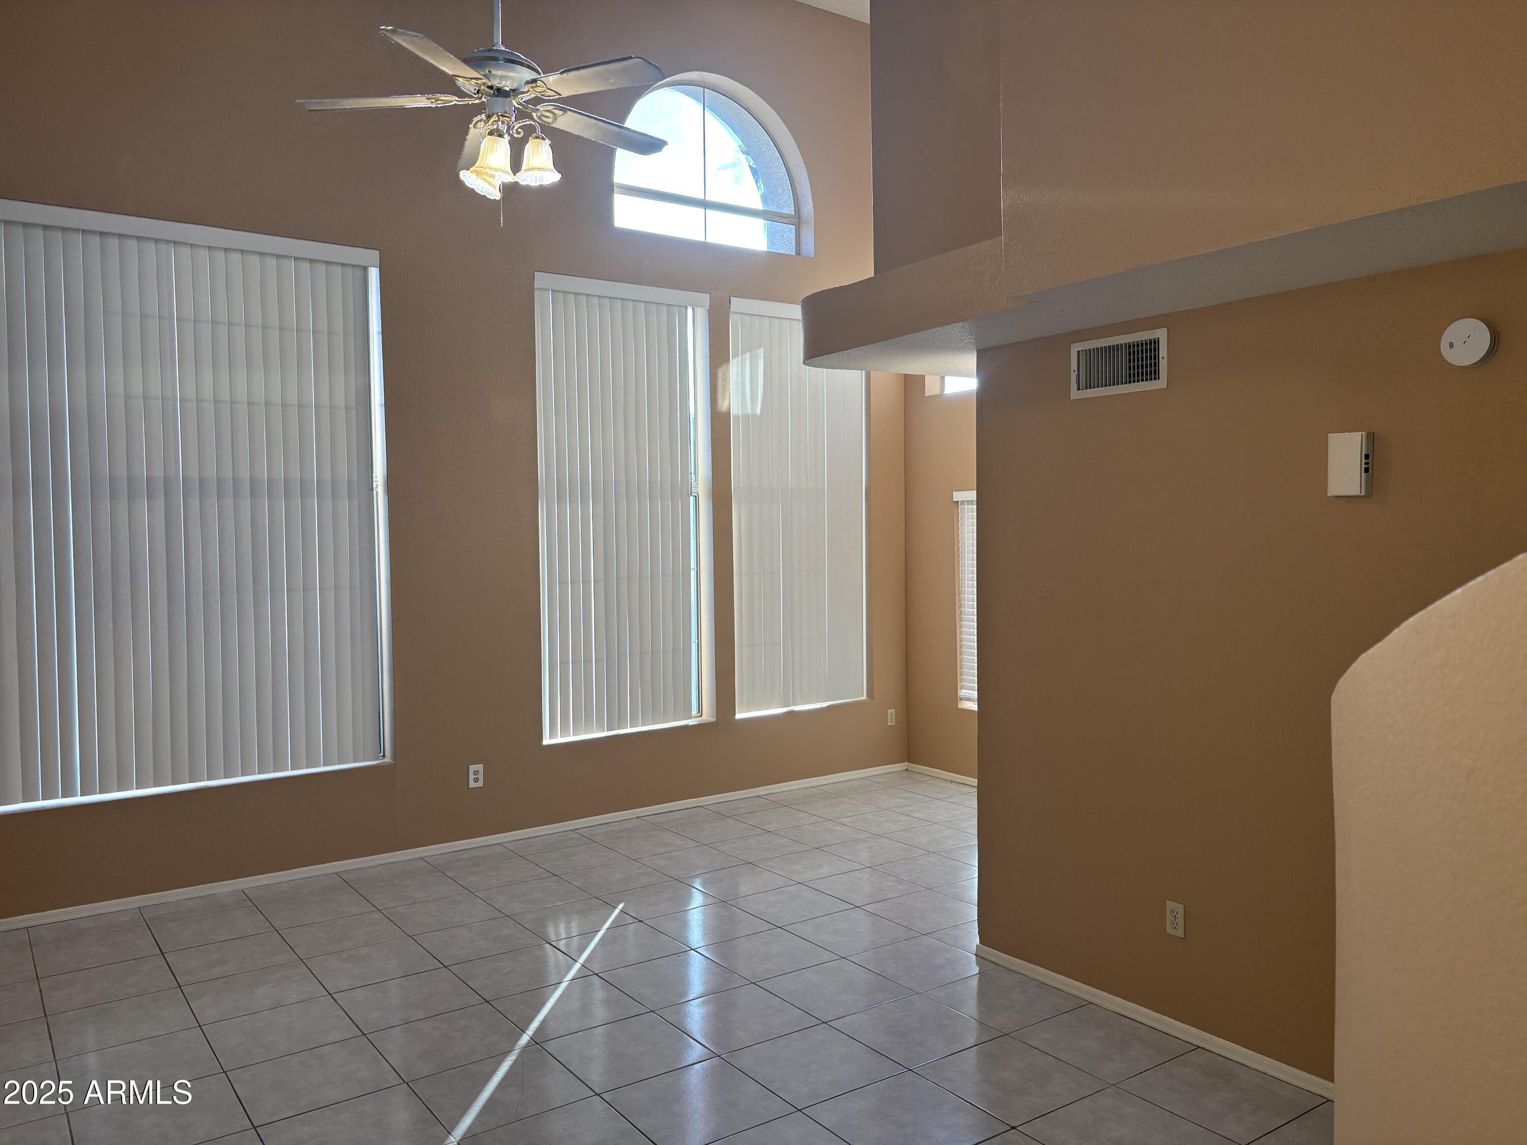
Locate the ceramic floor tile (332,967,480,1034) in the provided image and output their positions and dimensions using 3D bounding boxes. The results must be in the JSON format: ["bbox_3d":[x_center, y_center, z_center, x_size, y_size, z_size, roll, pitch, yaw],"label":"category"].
[{"bbox_3d":[-1.347,1.616,4.338,0.447,0.010,0.447,-2,2,-35],"label":"ceramic floor tile"}]

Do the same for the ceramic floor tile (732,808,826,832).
[{"bbox_3d":[0.087,1.522,7.056,0.447,0.010,0.447,-2,2,-35],"label":"ceramic floor tile"}]

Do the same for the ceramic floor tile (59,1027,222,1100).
[{"bbox_3d":[-2.091,1.657,3.847,0.448,0.010,0.448,-2,2,-35],"label":"ceramic floor tile"}]

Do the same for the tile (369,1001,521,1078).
[{"bbox_3d":[-1.092,1.637,3.997,0.448,0.010,0.448,-2,2,-35],"label":"tile"}]

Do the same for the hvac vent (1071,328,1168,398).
[{"bbox_3d":[1.248,-0.735,4.063,0.020,0.203,0.410,-2,2,-35],"label":"hvac vent"}]

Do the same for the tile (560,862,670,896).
[{"bbox_3d":[-0.763,1.557,5.851,0.447,0.010,0.447,-2,2,-35],"label":"tile"}]

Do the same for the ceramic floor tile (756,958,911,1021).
[{"bbox_3d":[0.277,1.605,4.423,0.449,0.010,0.447,-2,2,-35],"label":"ceramic floor tile"}]

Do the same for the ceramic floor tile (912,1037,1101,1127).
[{"bbox_3d":[0.797,1.619,3.667,0.448,0.010,0.448,-2,2,-35],"label":"ceramic floor tile"}]

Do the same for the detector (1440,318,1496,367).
[{"bbox_3d":[1.886,-0.615,3.069,0.042,0.132,0.132,-2,2,-35],"label":"detector"}]

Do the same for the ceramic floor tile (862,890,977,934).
[{"bbox_3d":[0.751,1.552,5.248,0.443,0.010,0.443,-2,2,-35],"label":"ceramic floor tile"}]

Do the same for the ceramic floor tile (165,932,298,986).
[{"bbox_3d":[-2.233,1.614,4.813,0.447,0.010,0.447,-2,2,-35],"label":"ceramic floor tile"}]

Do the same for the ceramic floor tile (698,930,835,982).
[{"bbox_3d":[0.016,1.598,4.802,0.447,0.010,0.447,-2,2,-35],"label":"ceramic floor tile"}]

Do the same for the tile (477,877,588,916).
[{"bbox_3d":[-1.126,1.583,5.616,0.449,0.010,0.447,-2,2,-35],"label":"tile"}]

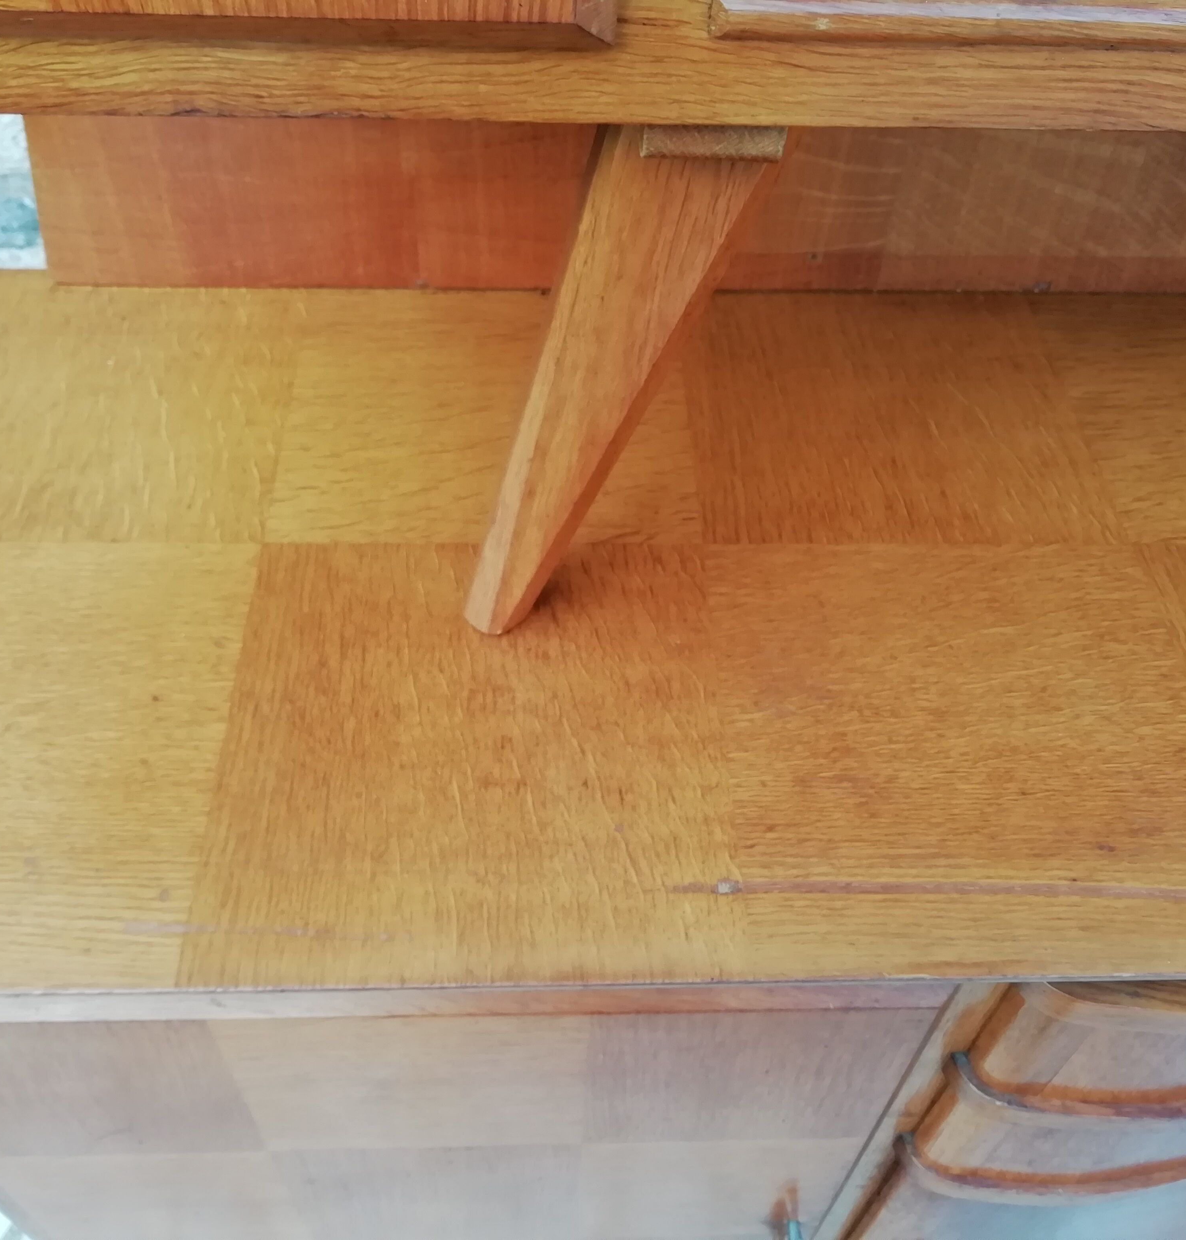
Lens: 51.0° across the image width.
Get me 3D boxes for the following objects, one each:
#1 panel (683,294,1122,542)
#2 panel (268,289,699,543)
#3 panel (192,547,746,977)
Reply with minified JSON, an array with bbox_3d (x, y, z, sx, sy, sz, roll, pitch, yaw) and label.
[{"bbox_3d":[0.172,-0.121,0.746,0.234,0.020,0.224,0,50,-2],"label":"panel"},{"bbox_3d":[-0.061,-0.120,0.737,0.232,0.020,0.224,0,50,-2],"label":"panel"},{"bbox_3d":[-0.055,0.060,0.587,0.232,0.020,0.245,0,50,-2],"label":"panel"}]

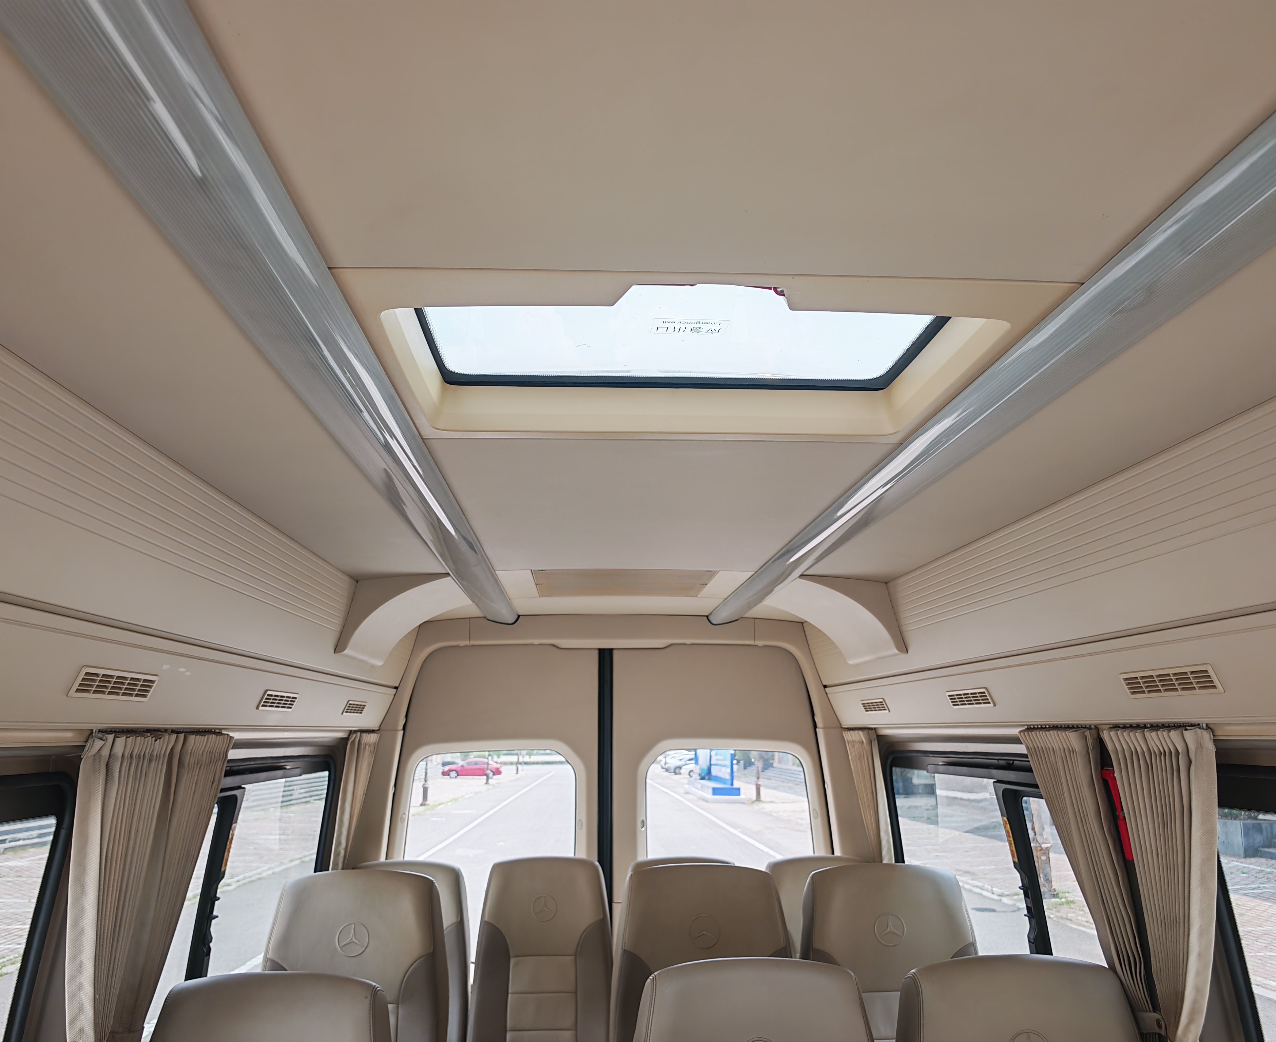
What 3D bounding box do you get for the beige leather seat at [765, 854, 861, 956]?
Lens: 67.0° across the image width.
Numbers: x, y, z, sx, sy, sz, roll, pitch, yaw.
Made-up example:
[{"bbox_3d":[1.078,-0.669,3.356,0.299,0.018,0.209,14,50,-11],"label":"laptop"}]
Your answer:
[{"bbox_3d":[0.593,1.538,2.705,0.440,1.090,0.660,0,-12,-3],"label":"beige leather seat"}]

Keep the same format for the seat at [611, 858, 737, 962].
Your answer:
[{"bbox_3d":[0.145,1.496,2.534,0.430,1.120,0.640,0,-12,-3],"label":"seat"}]

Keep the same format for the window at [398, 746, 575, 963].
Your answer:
[{"bbox_3d":[-0.498,1.130,3.273,0.580,0.680,0.040,0,-12,-3],"label":"window"}]

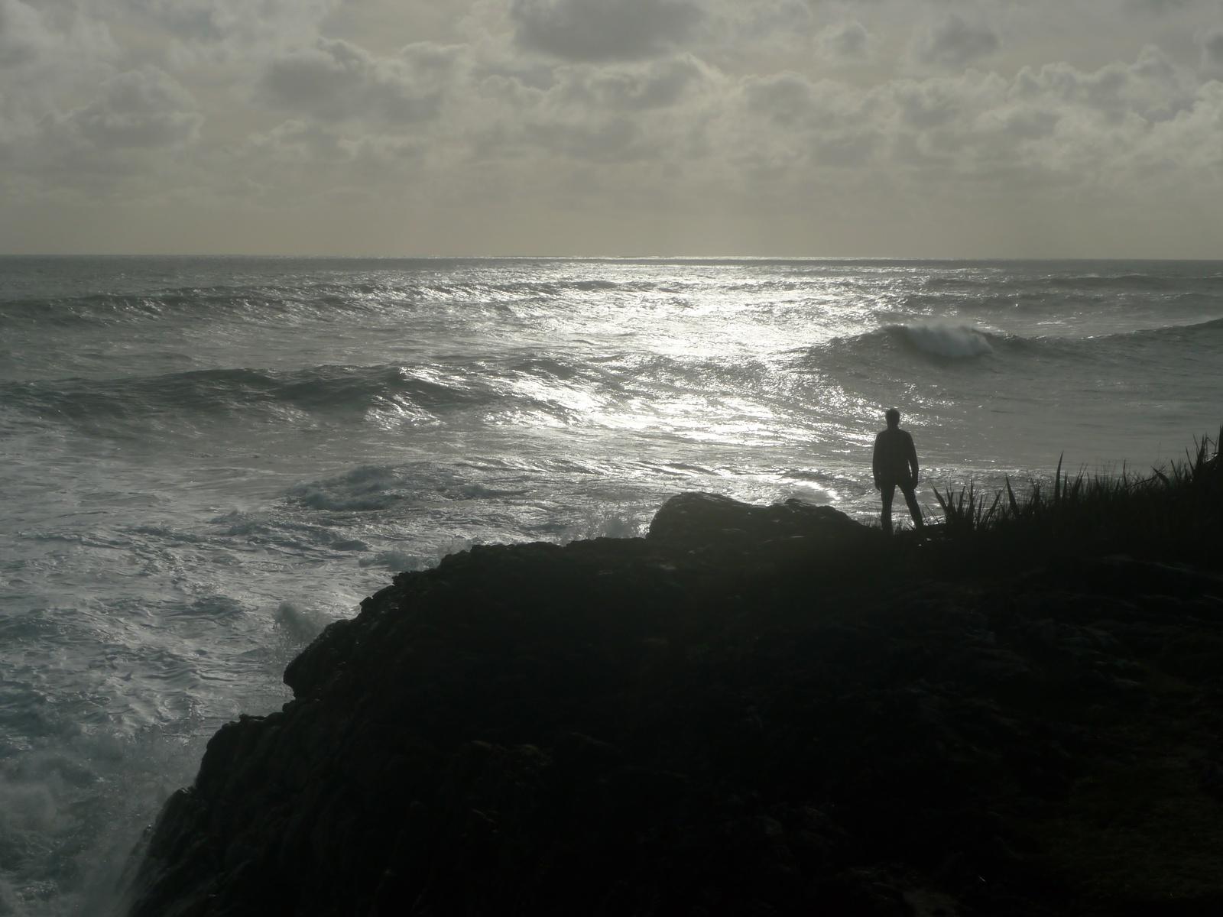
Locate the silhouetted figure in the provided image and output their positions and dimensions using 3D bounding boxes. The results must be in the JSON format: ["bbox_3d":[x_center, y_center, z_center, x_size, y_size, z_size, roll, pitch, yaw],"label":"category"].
[{"bbox_3d":[3.843,0.199,27.000,0.670,1.750,0.390,1,6,6],"label":"silhouetted figure"}]

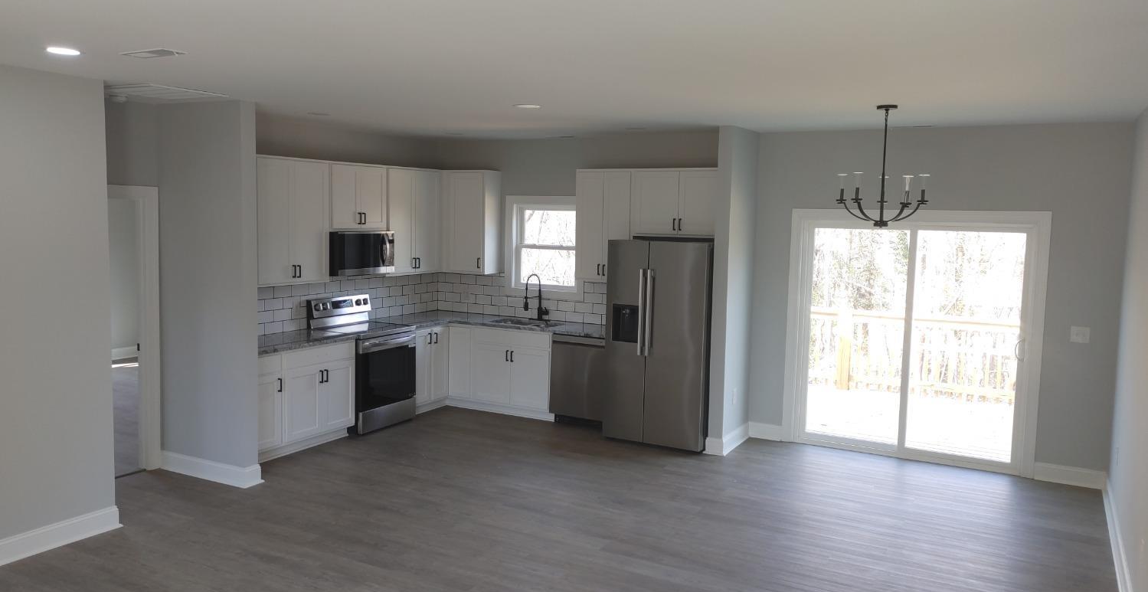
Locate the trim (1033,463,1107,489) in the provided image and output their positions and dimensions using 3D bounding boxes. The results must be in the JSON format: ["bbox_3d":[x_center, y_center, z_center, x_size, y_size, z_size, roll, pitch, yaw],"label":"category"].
[{"bbox_3d":[3.821,1.382,6.648,0.476,0.130,0.018,4,6,29],"label":"trim"}]

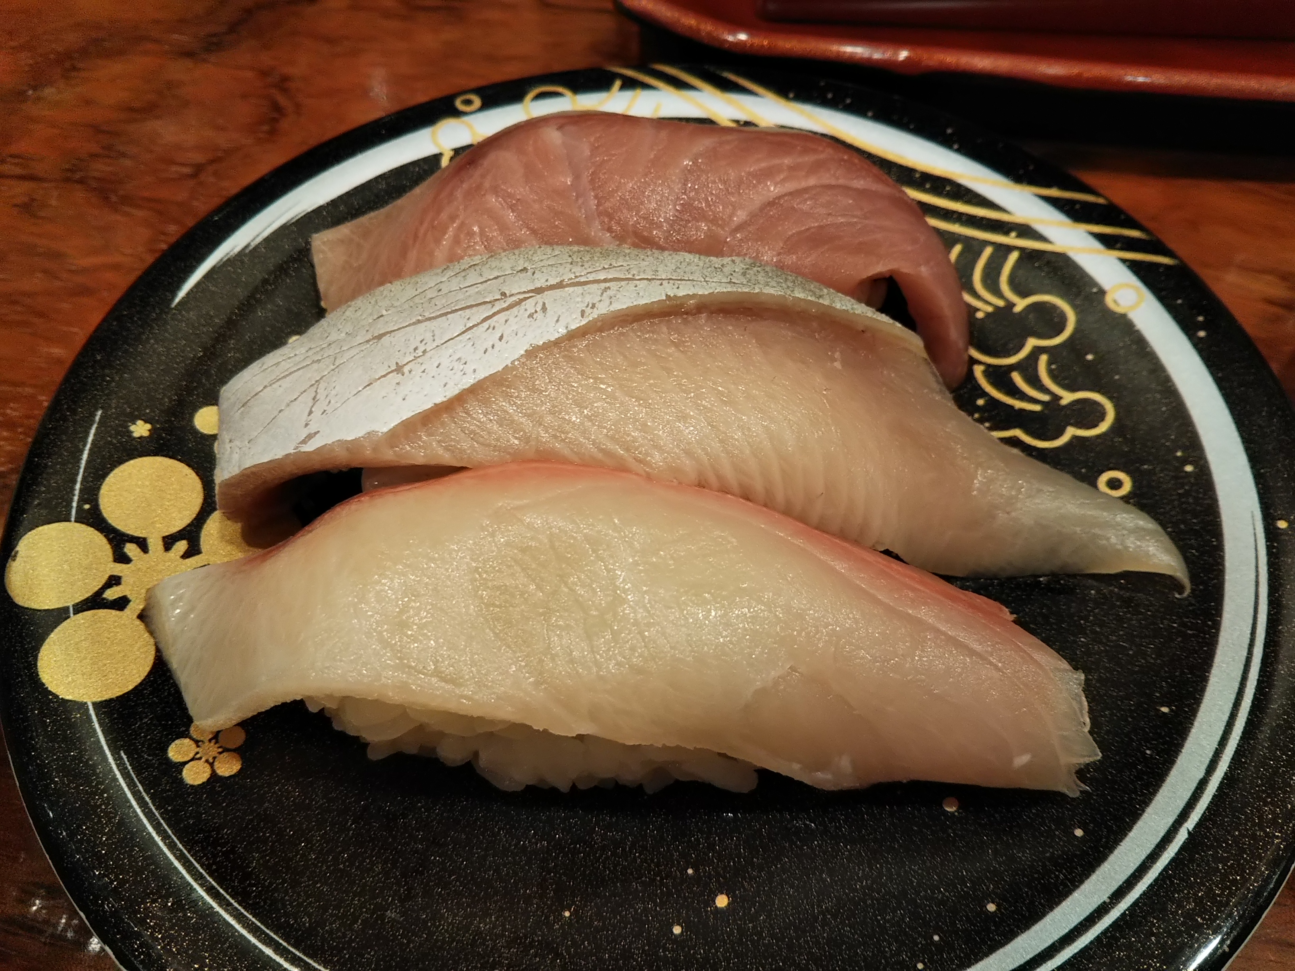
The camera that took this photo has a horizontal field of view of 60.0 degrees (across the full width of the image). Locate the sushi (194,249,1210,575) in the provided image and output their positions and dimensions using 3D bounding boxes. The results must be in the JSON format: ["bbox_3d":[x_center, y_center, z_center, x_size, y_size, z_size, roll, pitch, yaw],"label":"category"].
[{"bbox_3d":[0.006,-0.009,0.127,0.114,0.031,0.030,5,55,3],"label":"sushi"}]

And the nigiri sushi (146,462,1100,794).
[{"bbox_3d":[-0.005,0.014,0.113,0.105,0.027,0.029,3,55,2],"label":"nigiri sushi"}]

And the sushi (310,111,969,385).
[{"bbox_3d":[-0.003,-0.030,0.143,0.090,0.030,0.029,7,55,4],"label":"sushi"}]

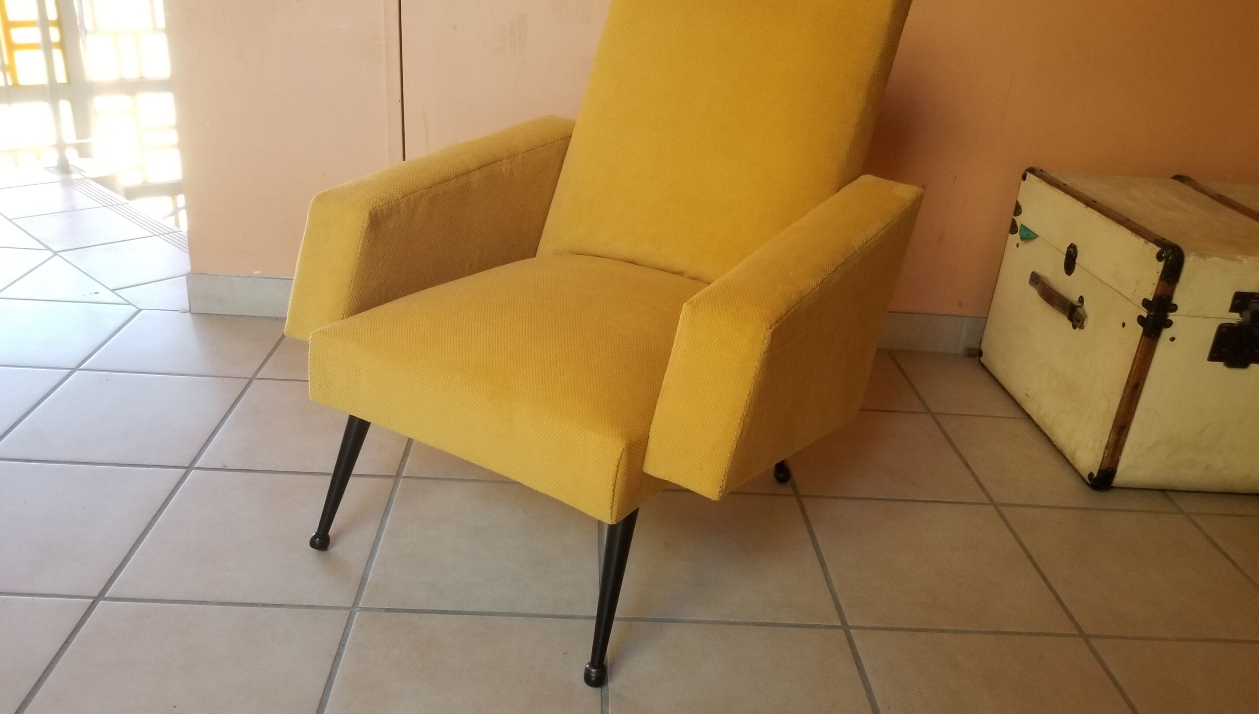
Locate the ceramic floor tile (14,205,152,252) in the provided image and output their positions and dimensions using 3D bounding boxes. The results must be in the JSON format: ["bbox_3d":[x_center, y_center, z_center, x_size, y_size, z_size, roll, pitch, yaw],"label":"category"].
[{"bbox_3d":[-1.485,-0.346,2.574,0.332,0.010,0.252,24,31,36],"label":"ceramic floor tile"}]

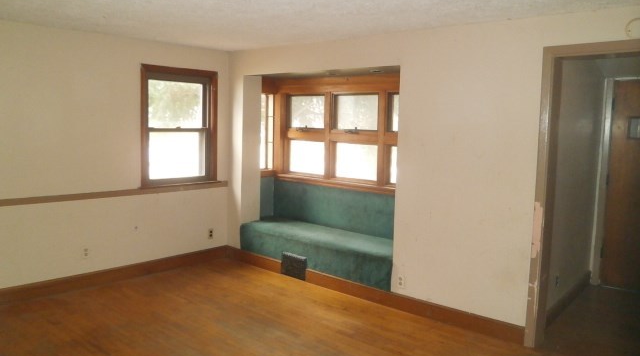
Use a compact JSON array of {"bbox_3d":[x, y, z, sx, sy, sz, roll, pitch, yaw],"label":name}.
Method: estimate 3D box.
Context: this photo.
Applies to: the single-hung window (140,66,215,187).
[{"bbox_3d":[-1.486,-0.543,5.135,0.116,1.224,0.931,6,8,40],"label":"single-hung window"}]

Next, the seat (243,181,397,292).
[{"bbox_3d":[0.065,0.530,5.103,2.100,0.790,0.659,6,8,40],"label":"seat"}]

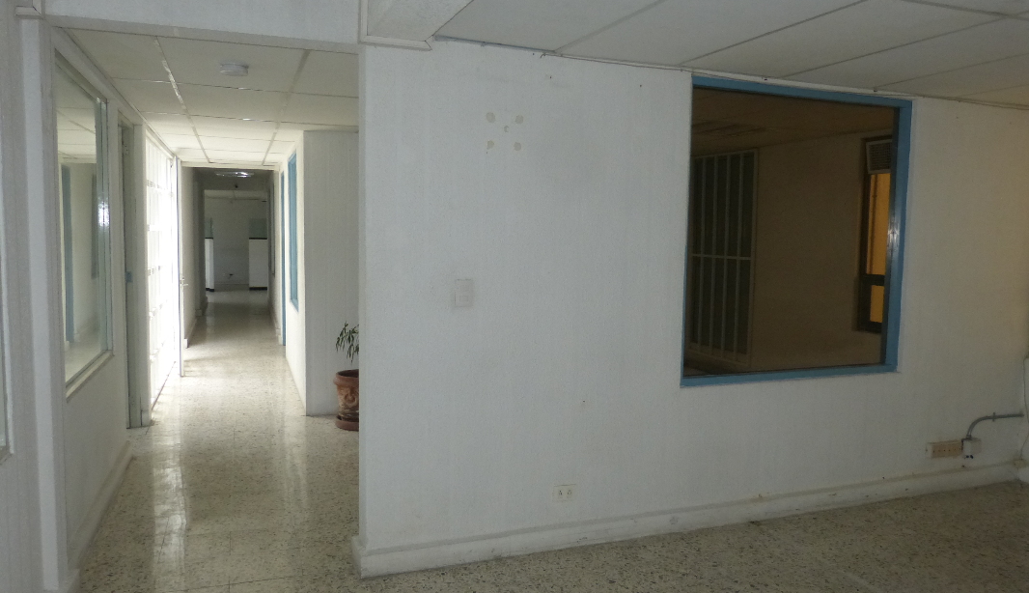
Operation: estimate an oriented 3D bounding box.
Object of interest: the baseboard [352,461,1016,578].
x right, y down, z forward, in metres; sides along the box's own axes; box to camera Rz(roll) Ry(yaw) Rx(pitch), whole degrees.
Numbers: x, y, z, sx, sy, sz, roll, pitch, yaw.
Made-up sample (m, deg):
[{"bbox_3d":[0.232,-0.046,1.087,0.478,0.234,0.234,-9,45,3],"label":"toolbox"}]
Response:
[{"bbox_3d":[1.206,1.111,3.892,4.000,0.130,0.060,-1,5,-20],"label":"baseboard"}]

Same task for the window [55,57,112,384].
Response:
[{"bbox_3d":[-2.043,-0.329,3.525,0.060,1.340,1.220,-1,5,-20],"label":"window"}]

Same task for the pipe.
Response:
[{"bbox_3d":[2.890,0.774,4.471,0.480,0.140,0.035,-1,5,-20],"label":"pipe"}]

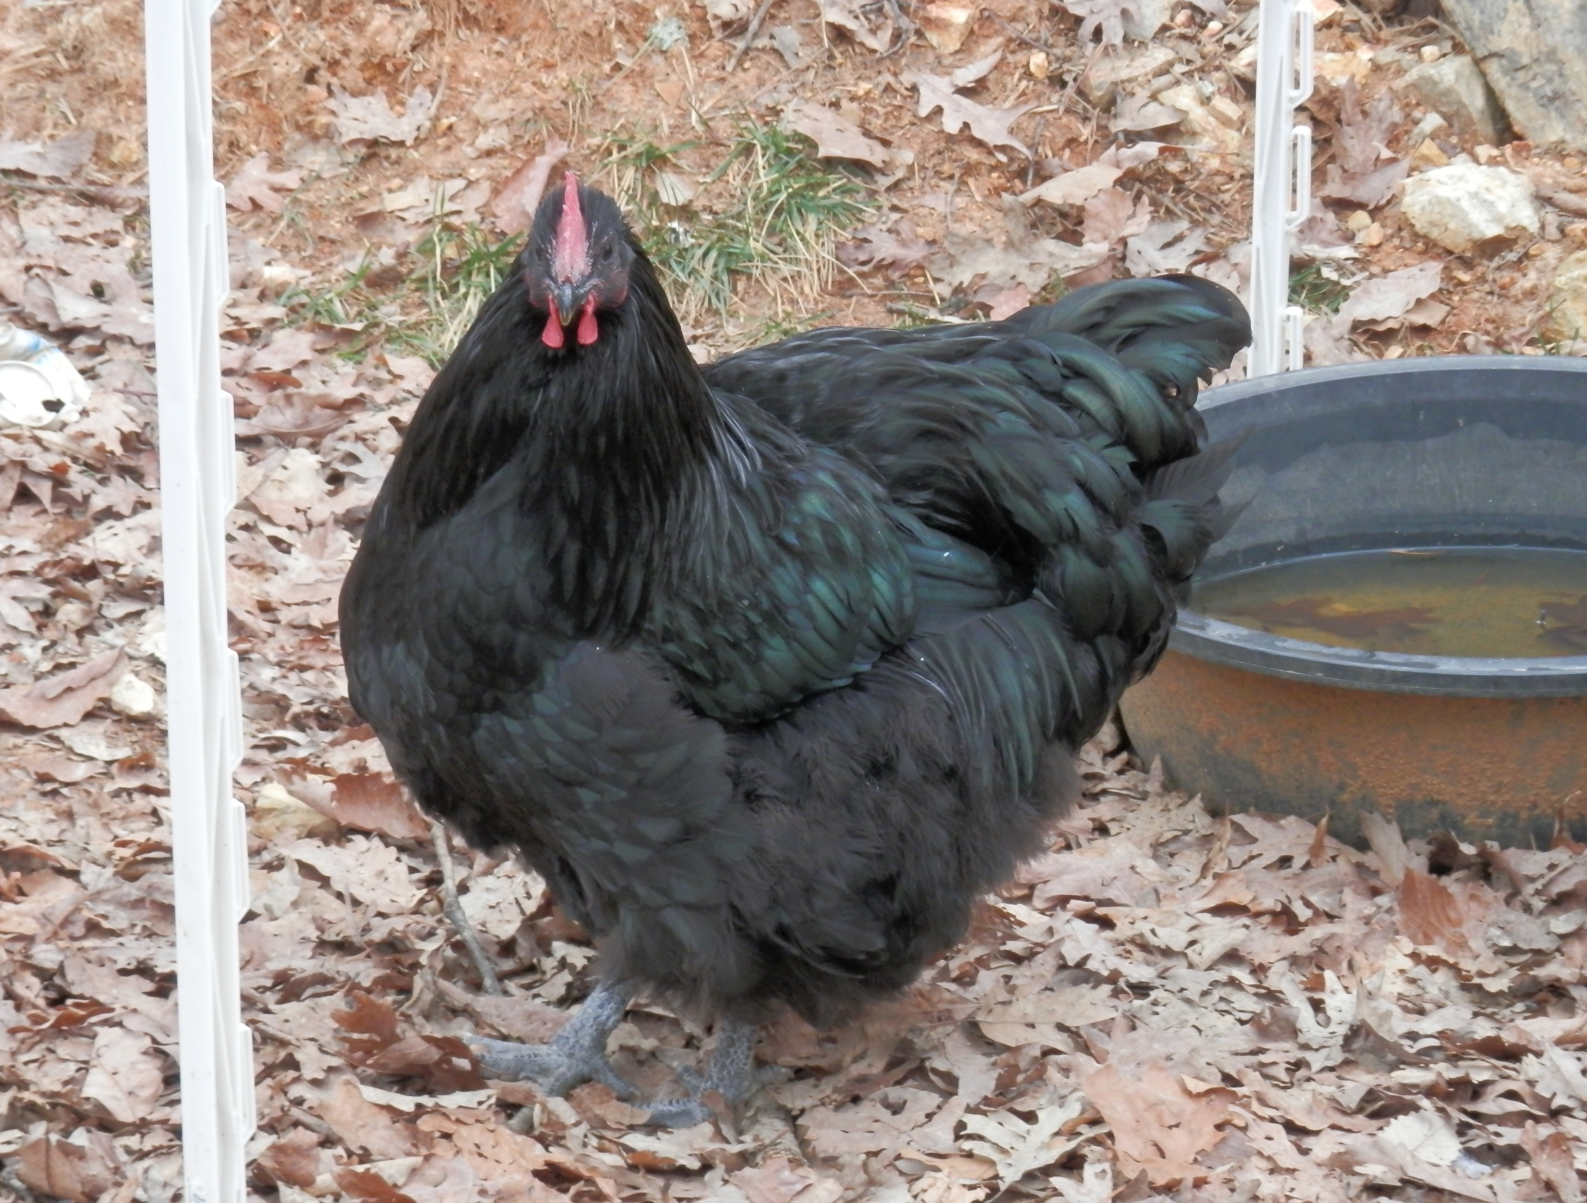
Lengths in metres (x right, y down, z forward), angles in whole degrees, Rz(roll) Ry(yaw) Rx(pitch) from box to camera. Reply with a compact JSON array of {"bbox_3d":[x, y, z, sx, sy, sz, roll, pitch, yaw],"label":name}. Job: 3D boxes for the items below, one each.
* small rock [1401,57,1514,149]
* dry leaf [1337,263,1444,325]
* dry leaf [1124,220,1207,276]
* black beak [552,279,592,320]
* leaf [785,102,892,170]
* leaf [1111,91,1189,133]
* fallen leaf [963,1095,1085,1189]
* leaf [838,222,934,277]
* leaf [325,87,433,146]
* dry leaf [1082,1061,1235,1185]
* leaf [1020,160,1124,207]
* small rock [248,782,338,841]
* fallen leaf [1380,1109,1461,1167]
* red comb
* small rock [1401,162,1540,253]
[{"bbox_3d":[0.412,-0.313,5.380,0.068,0.050,0.055,0,17,0],"label":"small rock"},{"bbox_3d":[0.355,-0.183,5.103,0.065,0.020,0.054,0,21,0],"label":"dry leaf"},{"bbox_3d":[0.221,-0.210,5.100,0.047,0.015,0.075,9,34,15],"label":"dry leaf"},{"bbox_3d":[-0.104,-0.141,4.000,0.016,0.015,0.022,2,17,7],"label":"black beak"},{"bbox_3d":[0.026,-0.289,5.359,0.044,0.015,0.095,-29,45,-33],"label":"leaf"},{"bbox_3d":[0.219,-0.301,5.270,0.045,0.016,0.044,-6,36,-7],"label":"leaf"},{"bbox_3d":[0.102,0.239,3.786,0.050,0.014,0.092,7,28,16],"label":"fallen leaf"},{"bbox_3d":[0.055,-0.210,5.100,0.058,0.014,0.060,-4,33,-5],"label":"leaf"},{"bbox_3d":[-0.257,-0.303,5.346,0.069,0.020,0.053,0,21,0],"label":"leaf"},{"bbox_3d":[0.162,0.232,3.804,0.060,0.018,0.105,-9,30,-15],"label":"dry leaf"},{"bbox_3d":[0.174,-0.255,5.299,0.072,0.014,0.030,-30,50,-29],"label":"leaf"},{"bbox_3d":[-0.254,0.106,4.351,0.045,0.019,0.036,0,21,0],"label":"small rock"},{"bbox_3d":[0.304,0.255,4.102,0.041,0.012,0.031,27,46,30],"label":"fallen leaf"},{"bbox_3d":[-0.105,-0.176,4.030,0.016,0.042,0.048,2,17,7],"label":"red comb"},{"bbox_3d":[0.410,-0.238,5.189,0.087,0.043,0.052,0,21,0],"label":"small rock"}]

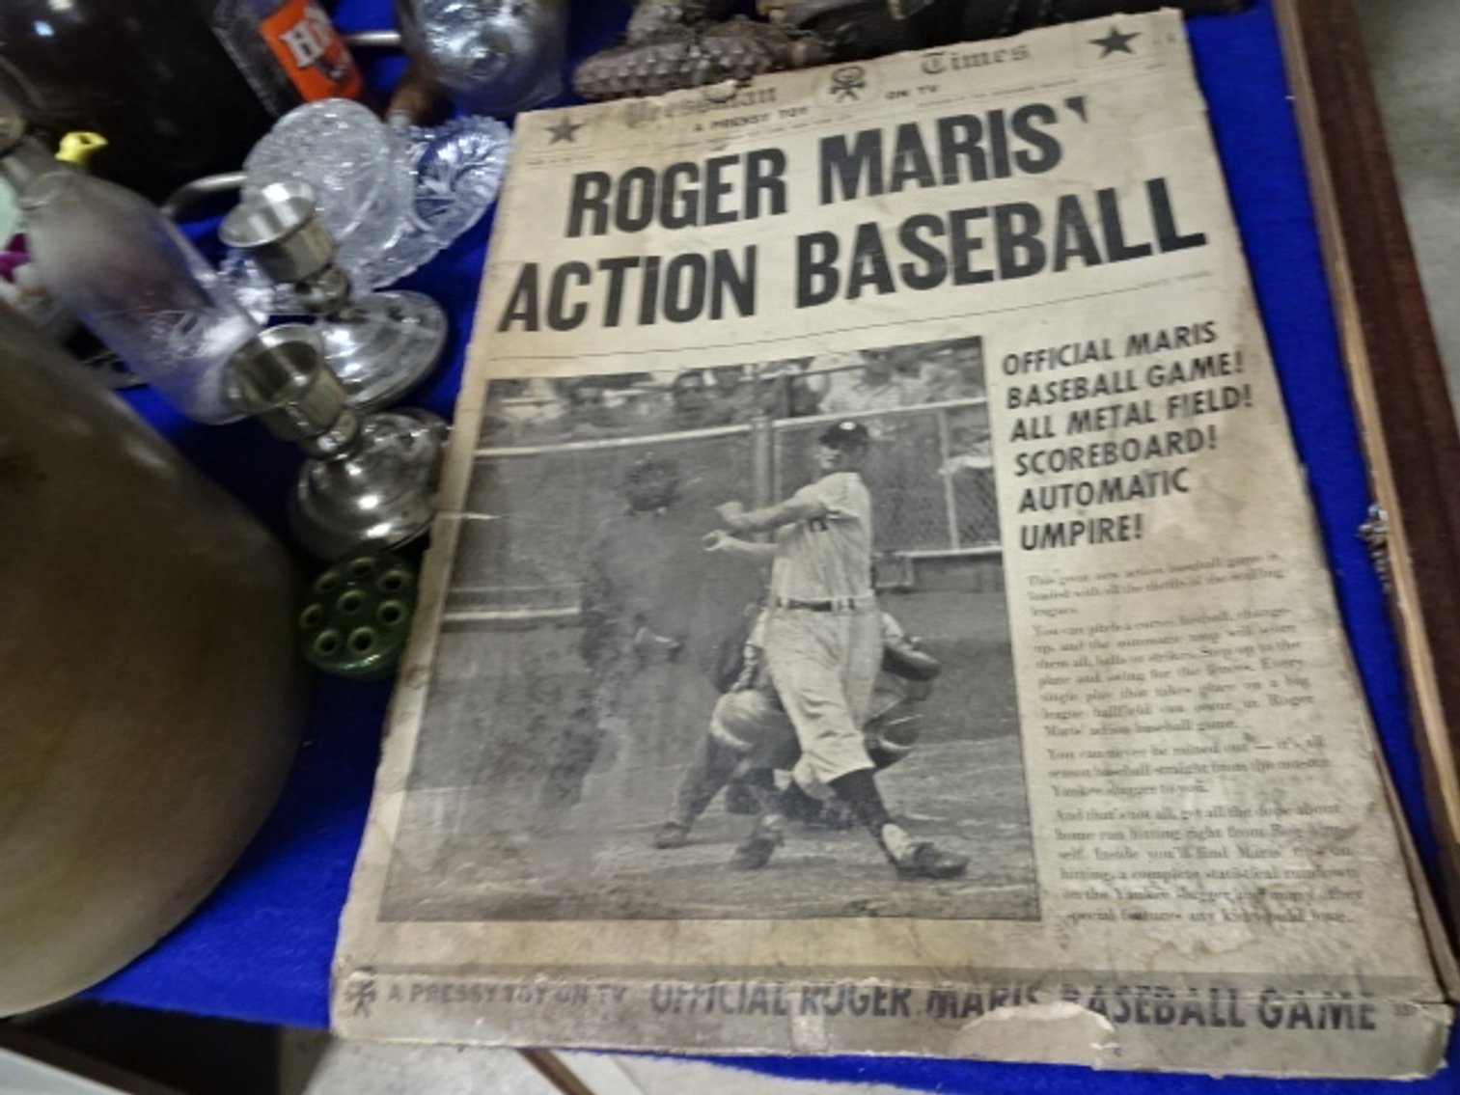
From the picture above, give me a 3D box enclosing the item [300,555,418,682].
[{"bbox_3d":[-0.174,0.030,0.479,0.064,0.027,0.064,-3,60,12],"label":"item"}]

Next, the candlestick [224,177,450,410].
[{"bbox_3d":[-0.212,-0.135,0.529,0.094,0.097,0.094,-3,60,12],"label":"candlestick"}]

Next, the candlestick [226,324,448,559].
[{"bbox_3d":[-0.194,-0.057,0.491,0.094,0.097,0.094,-3,60,12],"label":"candlestick"}]

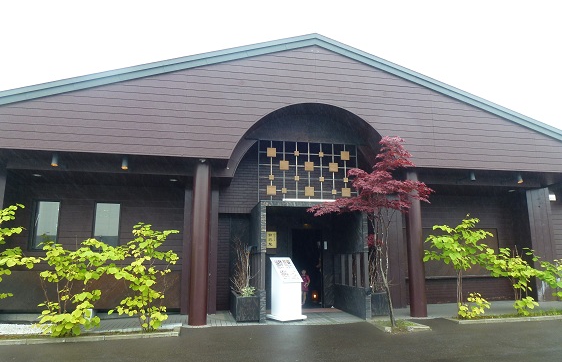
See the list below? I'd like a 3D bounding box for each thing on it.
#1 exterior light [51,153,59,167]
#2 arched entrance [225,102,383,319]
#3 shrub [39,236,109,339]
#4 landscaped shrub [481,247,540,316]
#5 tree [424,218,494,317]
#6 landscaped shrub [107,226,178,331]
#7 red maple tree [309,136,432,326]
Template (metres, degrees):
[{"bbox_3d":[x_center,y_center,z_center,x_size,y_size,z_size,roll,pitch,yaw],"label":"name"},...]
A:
[{"bbox_3d":[-4.270,-0.389,7.360,0.126,0.246,0.126,2,-9,-11],"label":"exterior light"},{"bbox_3d":[0.408,0.697,8.800,3.345,4.484,1.750,2,-9,-11],"label":"arched entrance"},{"bbox_3d":[-3.496,1.763,6.619,1.048,1.556,0.948,2,-9,-11],"label":"shrub"},{"bbox_3d":[4.781,2.084,8.192,0.995,1.397,0.847,2,-9,-11],"label":"landscaped shrub"},{"bbox_3d":[3.568,1.727,7.884,1.181,2.010,1.068,2,-9,-11],"label":"tree"},{"bbox_3d":[-2.422,1.658,6.872,1.126,1.842,1.019,2,-9,-11],"label":"landscaped shrub"},{"bbox_3d":[1.660,0.880,7.417,2.159,3.544,1.952,2,-9,-11],"label":"red maple tree"}]

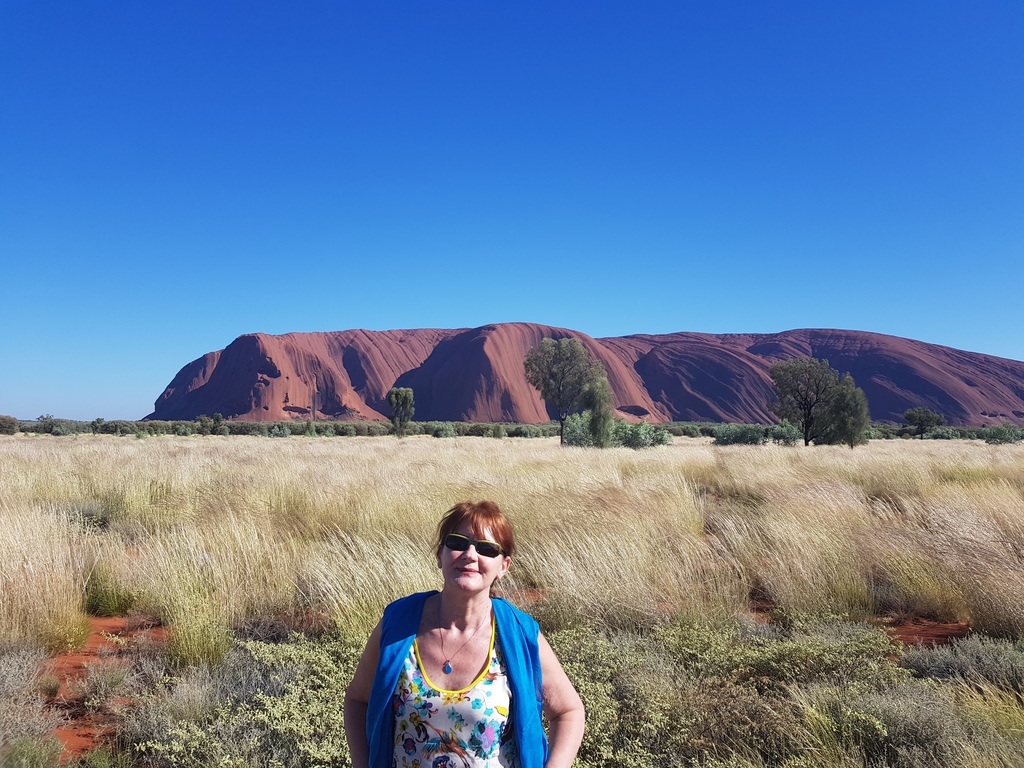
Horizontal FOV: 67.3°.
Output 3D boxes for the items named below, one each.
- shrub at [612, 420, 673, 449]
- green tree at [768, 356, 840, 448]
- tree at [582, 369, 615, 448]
[{"bbox_3d":[8.251,3.342,49.000,3.695,2.034,2.956,0,-3,0],"label":"shrub"},{"bbox_3d":[21.678,1.497,57.000,5.336,7.070,4.802,0,-3,0],"label":"green tree"},{"bbox_3d":[5.511,1.800,49.000,2.039,5.319,2.039,0,-3,0],"label":"tree"}]

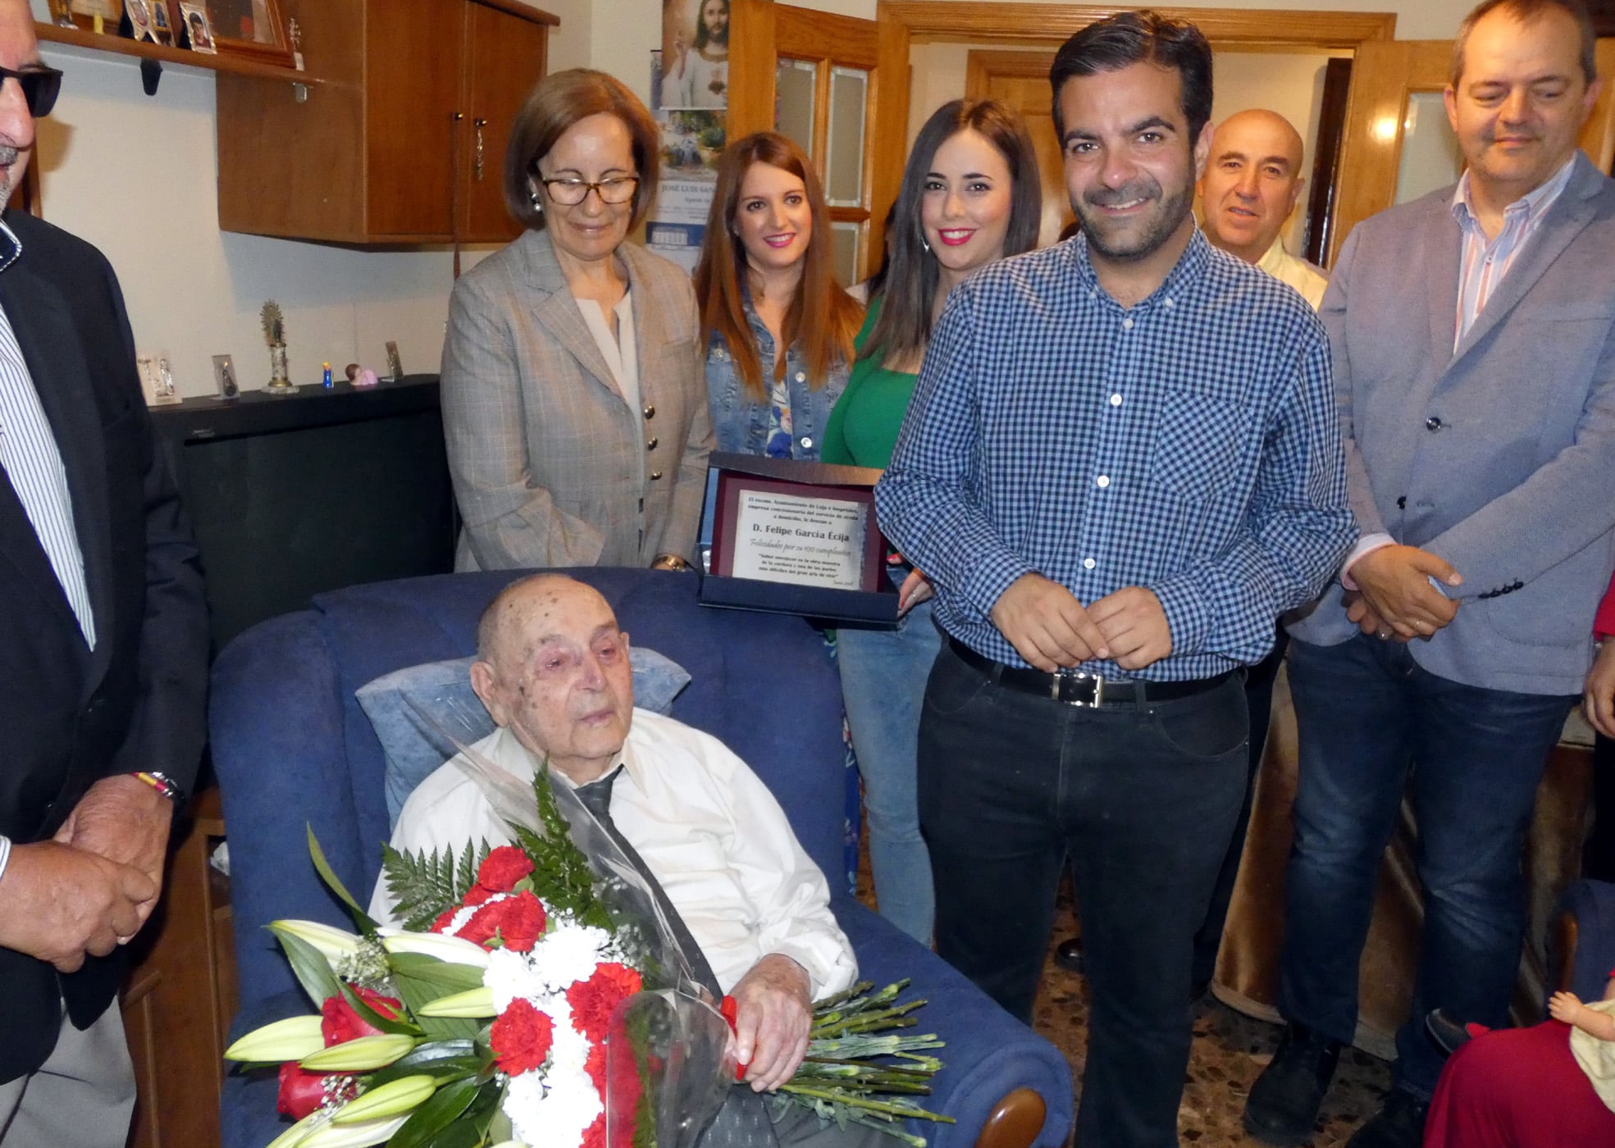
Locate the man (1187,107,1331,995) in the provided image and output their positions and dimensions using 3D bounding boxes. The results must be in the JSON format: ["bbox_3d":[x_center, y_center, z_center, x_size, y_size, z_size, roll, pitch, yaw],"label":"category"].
[{"bbox_3d":[0.696,0.028,2.521,0.500,1.670,0.340,10,15,26],"label":"man"}]

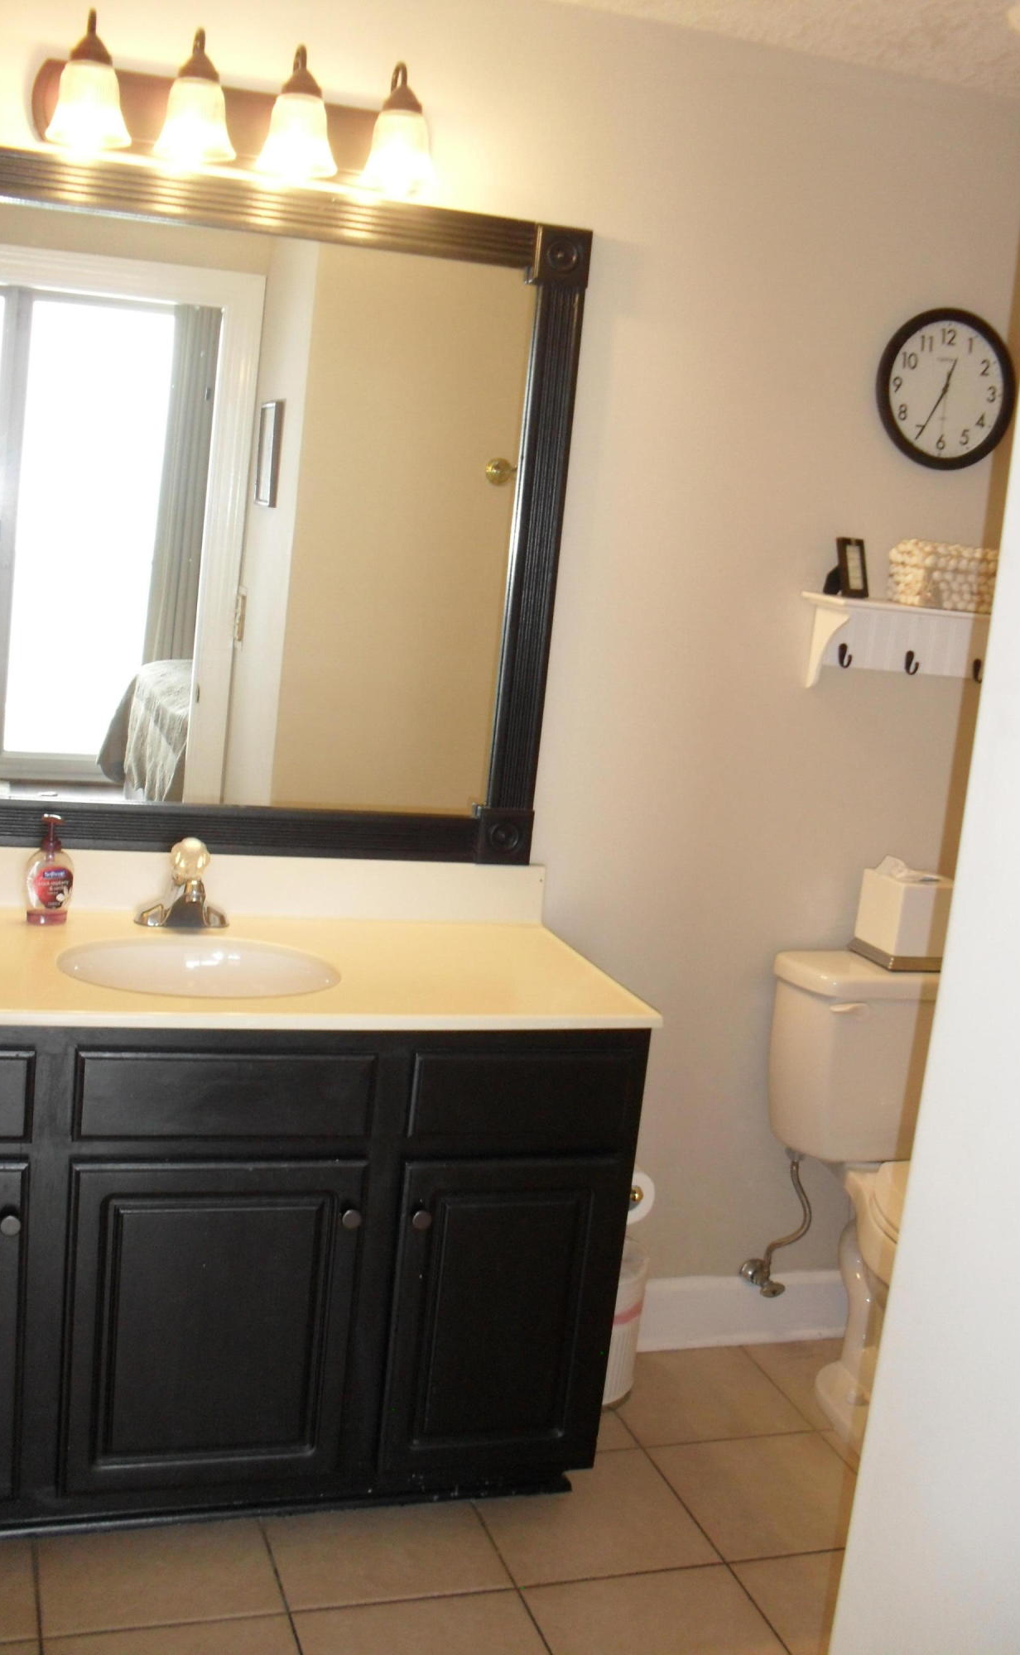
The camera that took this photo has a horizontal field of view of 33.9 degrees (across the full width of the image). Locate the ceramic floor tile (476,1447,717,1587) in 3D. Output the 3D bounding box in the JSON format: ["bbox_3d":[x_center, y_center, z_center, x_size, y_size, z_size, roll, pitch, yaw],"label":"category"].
[{"bbox_3d":[0.119,1.072,2.608,0.330,0.010,0.330,2,11,-18],"label":"ceramic floor tile"}]

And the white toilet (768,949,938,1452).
[{"bbox_3d":[0.751,0.669,2.819,0.430,0.770,0.710,2,10,-18],"label":"white toilet"}]

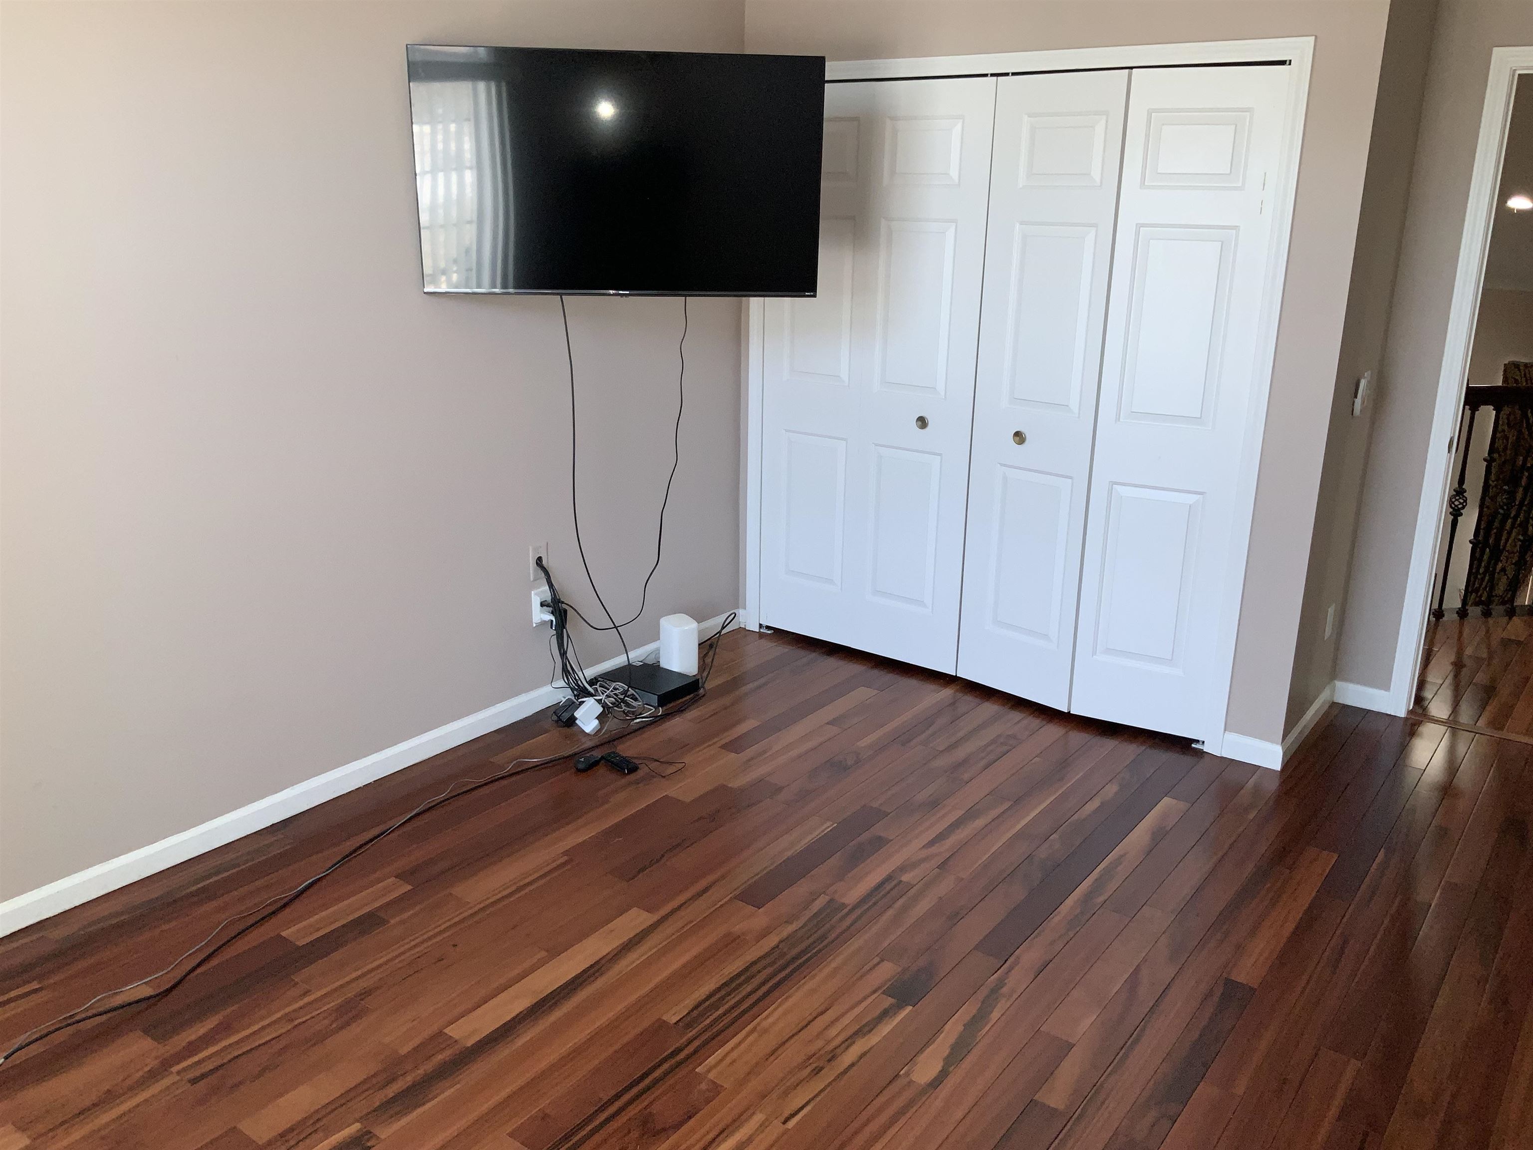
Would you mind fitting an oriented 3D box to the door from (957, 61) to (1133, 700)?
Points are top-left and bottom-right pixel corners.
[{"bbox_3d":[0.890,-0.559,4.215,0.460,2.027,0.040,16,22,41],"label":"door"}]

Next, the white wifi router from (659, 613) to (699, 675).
[{"bbox_3d":[-0.319,0.265,4.697,0.120,0.200,0.120,13,20,34],"label":"white wifi router"}]

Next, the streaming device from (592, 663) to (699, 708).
[{"bbox_3d":[-0.415,0.385,4.532,0.285,0.045,0.215,13,21,35],"label":"streaming device"}]

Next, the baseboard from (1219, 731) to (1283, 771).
[{"bbox_3d":[1.531,0.556,4.057,0.185,0.083,0.015,13,20,34],"label":"baseboard"}]

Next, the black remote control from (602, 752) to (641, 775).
[{"bbox_3d":[-0.444,0.571,3.898,0.044,0.021,0.136,-12,21,-36],"label":"black remote control"}]

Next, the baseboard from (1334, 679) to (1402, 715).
[{"bbox_3d":[2.106,0.431,4.511,0.200,0.083,0.015,13,20,34],"label":"baseboard"}]

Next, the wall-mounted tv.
[{"bbox_3d":[-0.404,-1.114,3.592,1.117,0.650,0.065,-1,21,-6],"label":"wall-mounted tv"}]

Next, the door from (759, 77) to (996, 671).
[{"bbox_3d":[0.362,-0.693,4.624,0.890,2.027,0.040,13,21,35],"label":"door"}]

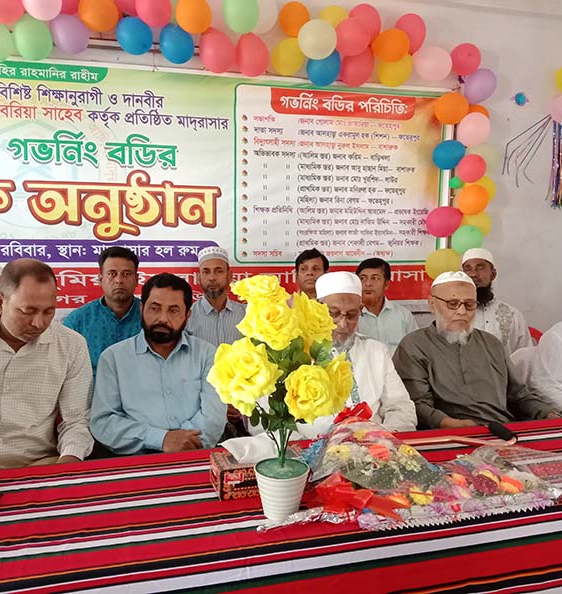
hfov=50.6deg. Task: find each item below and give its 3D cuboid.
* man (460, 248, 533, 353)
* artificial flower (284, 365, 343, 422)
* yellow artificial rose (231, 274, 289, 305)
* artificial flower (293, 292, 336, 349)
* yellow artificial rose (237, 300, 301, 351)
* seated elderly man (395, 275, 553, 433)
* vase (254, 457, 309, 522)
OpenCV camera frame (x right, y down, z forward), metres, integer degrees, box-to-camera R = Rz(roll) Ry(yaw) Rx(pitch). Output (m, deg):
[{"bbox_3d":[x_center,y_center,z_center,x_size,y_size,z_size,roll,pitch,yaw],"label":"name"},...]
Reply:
[{"bbox_3d":[1.004,0.419,2.919,0.540,1.300,0.700,0,8,-3],"label":"man"},{"bbox_3d":[0.068,0.213,1.300,0.125,0.125,0.090,-2,8,-18],"label":"artificial flower"},{"bbox_3d":[-0.046,-0.015,1.340,0.127,0.080,0.110,2,8,9],"label":"yellow artificial rose"},{"bbox_3d":[0.070,0.052,1.330,0.110,0.120,0.090,-4,9,-33],"label":"artificial flower"},{"bbox_3d":[-0.025,0.059,1.290,0.135,0.115,0.095,1,8,3],"label":"yellow artificial rose"},{"bbox_3d":[0.666,0.545,2.129,0.570,1.260,0.720,0,8,-9],"label":"seated elderly man"},{"bbox_3d":[0.001,0.447,1.380,0.124,0.113,0.124,1,8,0],"label":"vase"}]

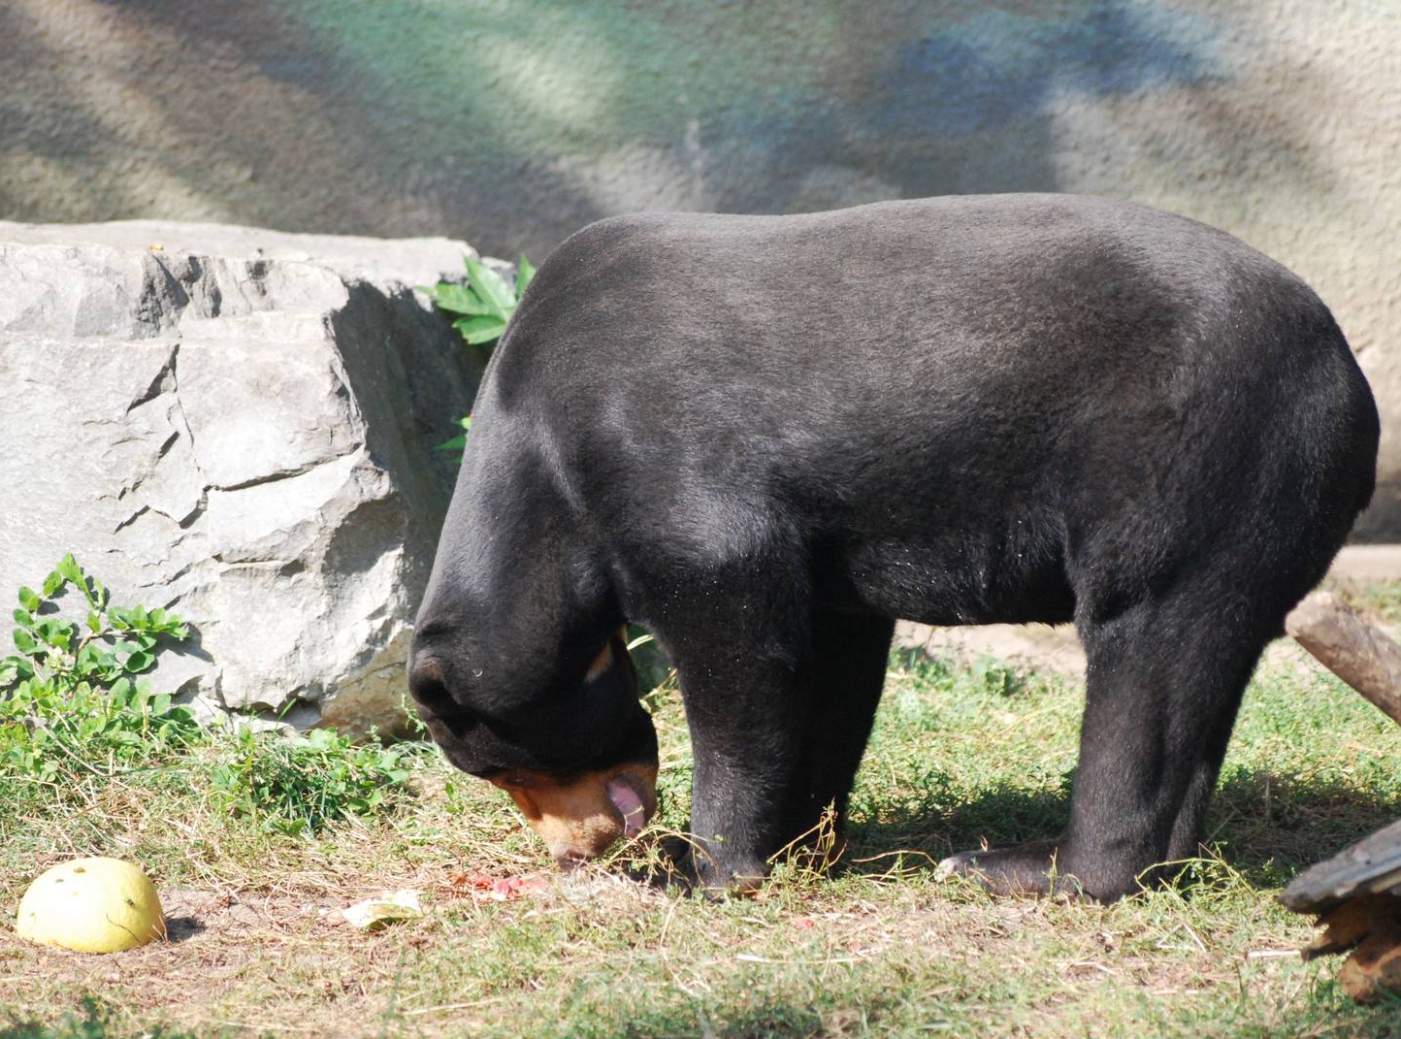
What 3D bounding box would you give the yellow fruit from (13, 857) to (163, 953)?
[{"bbox_3d":[-0.589,0.368,12.200,0.144,0.083,0.144,0,9,0],"label":"yellow fruit"}]

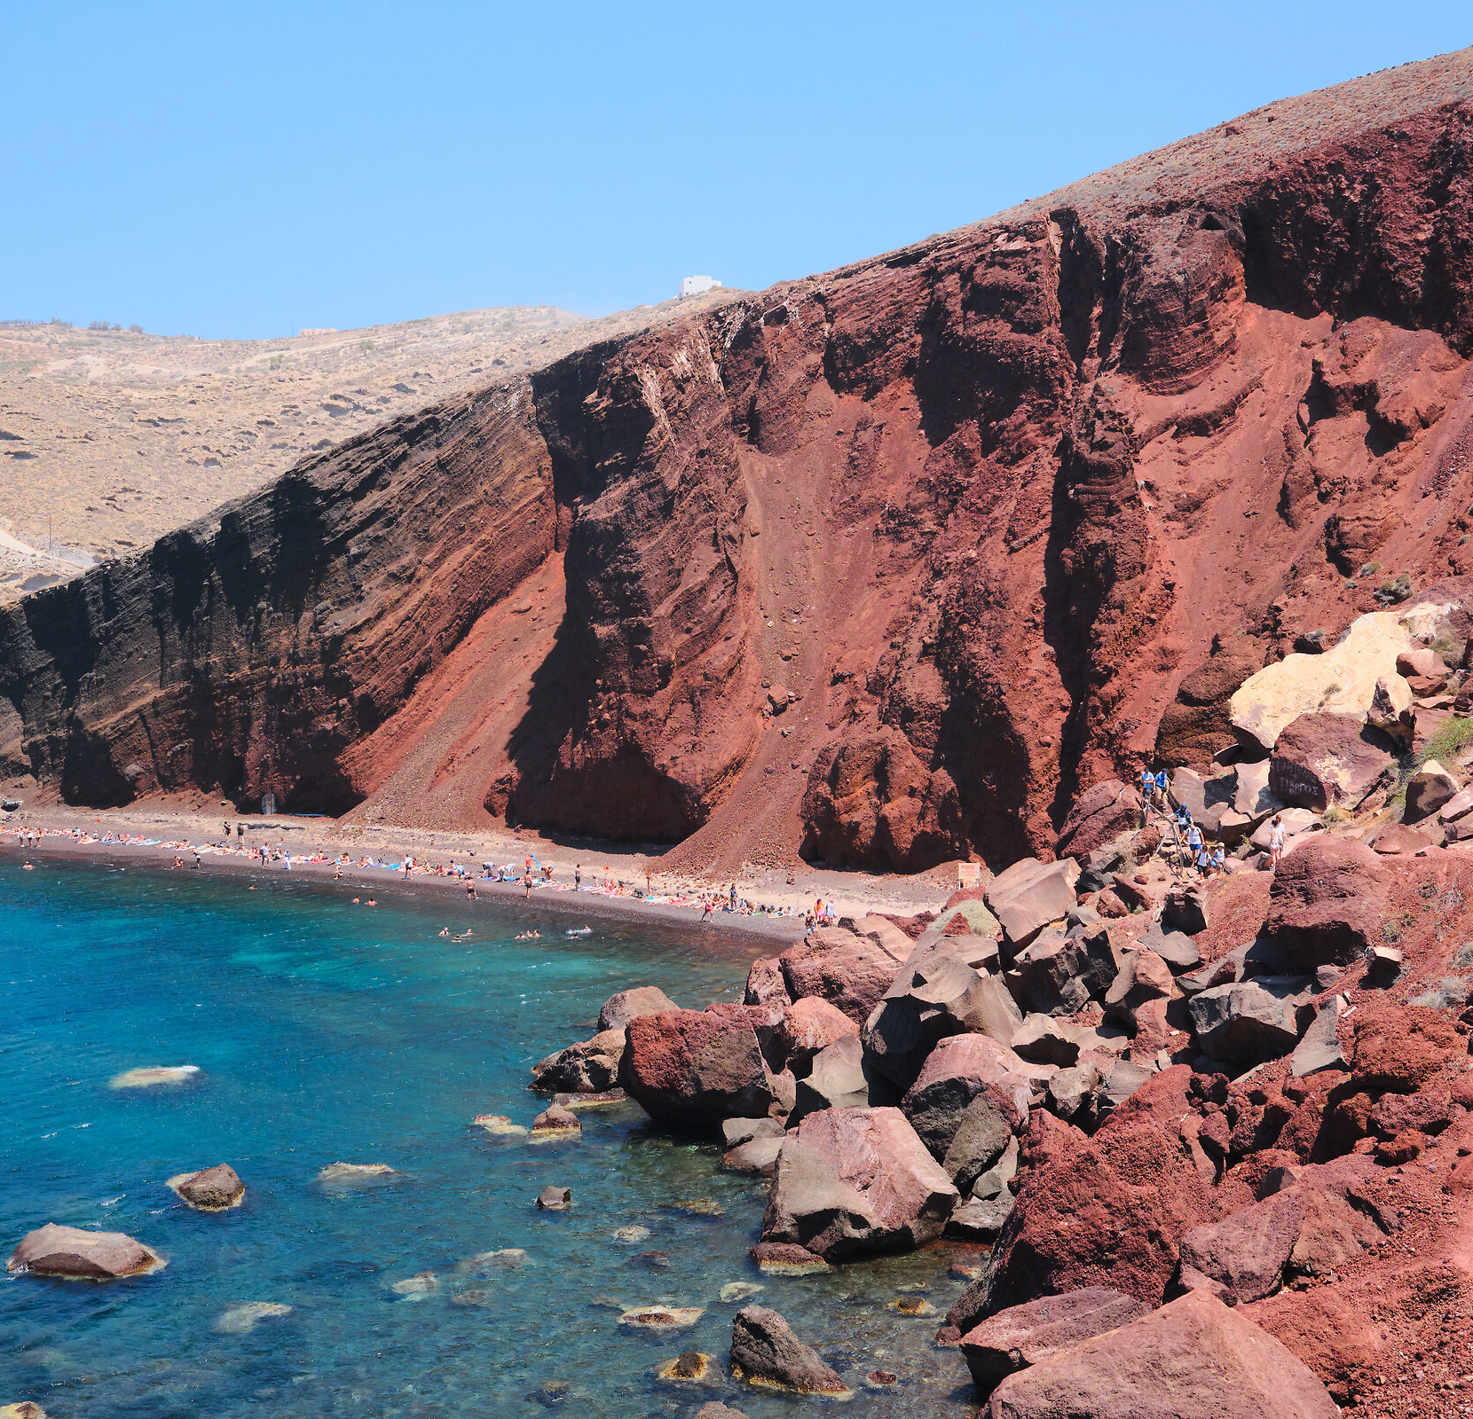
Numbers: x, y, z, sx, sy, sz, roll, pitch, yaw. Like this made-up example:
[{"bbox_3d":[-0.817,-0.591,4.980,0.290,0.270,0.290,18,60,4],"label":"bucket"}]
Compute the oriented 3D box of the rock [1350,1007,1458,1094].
[{"bbox_3d":[15.469,7.911,48.000,2.460,1.930,2.200,0,0,18],"label":"rock"}]

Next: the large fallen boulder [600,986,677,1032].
[{"bbox_3d":[-3.723,12.064,82.000,3.400,2.300,2.900,0,1,-3],"label":"large fallen boulder"}]

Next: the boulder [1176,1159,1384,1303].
[{"bbox_3d":[10.824,10.317,41.000,4.100,2.300,3.200,0,1,15],"label":"boulder"}]

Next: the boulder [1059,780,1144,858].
[{"bbox_3d":[14.112,4.277,80.000,3.280,3.030,2.900,0,0,10],"label":"boulder"}]

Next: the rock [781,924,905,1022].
[{"bbox_3d":[4.302,10.810,83.000,5.200,3.800,4.400,0,1,3],"label":"rock"}]

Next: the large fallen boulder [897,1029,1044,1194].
[{"bbox_3d":[6.436,11.089,57.000,3.800,3.900,3.600,0,1,6],"label":"large fallen boulder"}]

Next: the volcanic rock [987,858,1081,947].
[{"bbox_3d":[11.407,7.413,79.500,3.500,3.200,3.300,0,-1,8],"label":"volcanic rock"}]

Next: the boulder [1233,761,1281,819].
[{"bbox_3d":[19.589,3.073,78.000,2.000,2.100,1.800,0,1,14],"label":"boulder"}]

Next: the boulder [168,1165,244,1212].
[{"bbox_3d":[-13.485,12.136,52.600,1.950,1.080,1.500,0,0,-14],"label":"boulder"}]

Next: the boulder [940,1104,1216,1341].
[{"bbox_3d":[6.822,10.044,40.700,4.900,3.800,4.300,0,-1,9],"label":"boulder"}]

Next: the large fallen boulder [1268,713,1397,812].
[{"bbox_3d":[21.871,1.955,76.000,4.500,3.400,4.000,0,-1,16],"label":"large fallen boulder"}]

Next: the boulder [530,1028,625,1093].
[{"bbox_3d":[-5.129,11.677,69.000,3.260,2.080,2.600,0,0,-4],"label":"boulder"}]

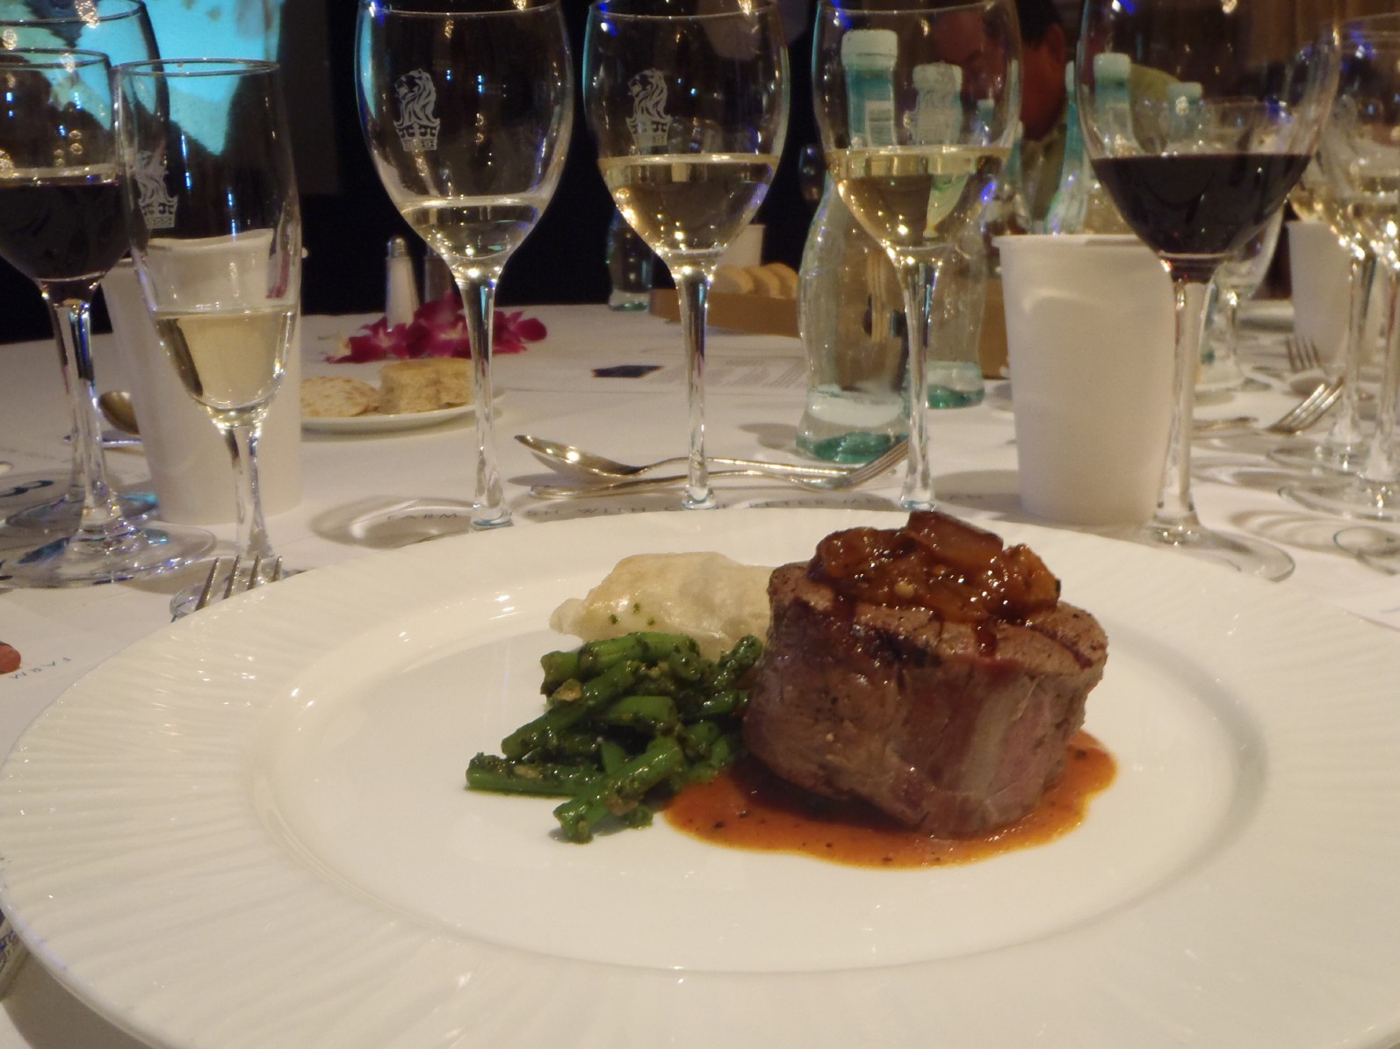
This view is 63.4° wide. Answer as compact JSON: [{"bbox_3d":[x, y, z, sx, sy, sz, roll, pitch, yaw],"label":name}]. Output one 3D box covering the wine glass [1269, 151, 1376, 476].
[{"bbox_3d":[0.331,-0.134,0.563,0.088,0.208,0.088,-2,15,0],"label":"wine glass"}]

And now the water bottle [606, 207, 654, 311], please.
[{"bbox_3d":[-0.112,-0.448,1.746,0.065,0.224,0.065,-2,15,0],"label":"water bottle"}]

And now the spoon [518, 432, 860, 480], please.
[{"bbox_3d":[-0.008,-0.034,0.584,0.180,0.022,0.040,-1,15,1],"label":"spoon"}]

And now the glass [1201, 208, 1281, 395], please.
[{"bbox_3d":[0.390,-0.198,0.809,0.085,0.200,0.085,-2,15,0],"label":"glass"}]

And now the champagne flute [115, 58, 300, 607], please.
[{"bbox_3d":[-0.167,-0.064,0.399,0.062,0.183,0.062,-2,15,0],"label":"champagne flute"}]

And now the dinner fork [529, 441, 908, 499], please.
[{"bbox_3d":[0.012,-0.029,0.564,0.194,0.021,0.026,-2,15,0],"label":"dinner fork"}]

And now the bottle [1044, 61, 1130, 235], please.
[{"bbox_3d":[0.277,-0.213,0.831,0.065,0.224,0.065,-2,15,0],"label":"bottle"}]

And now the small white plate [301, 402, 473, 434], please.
[{"bbox_3d":[-0.220,-0.078,0.777,0.171,0.018,0.171,-2,15,0],"label":"small white plate"}]

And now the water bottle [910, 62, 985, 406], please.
[{"bbox_3d":[0.169,-0.197,0.783,0.065,0.224,0.065,-2,15,0],"label":"water bottle"}]

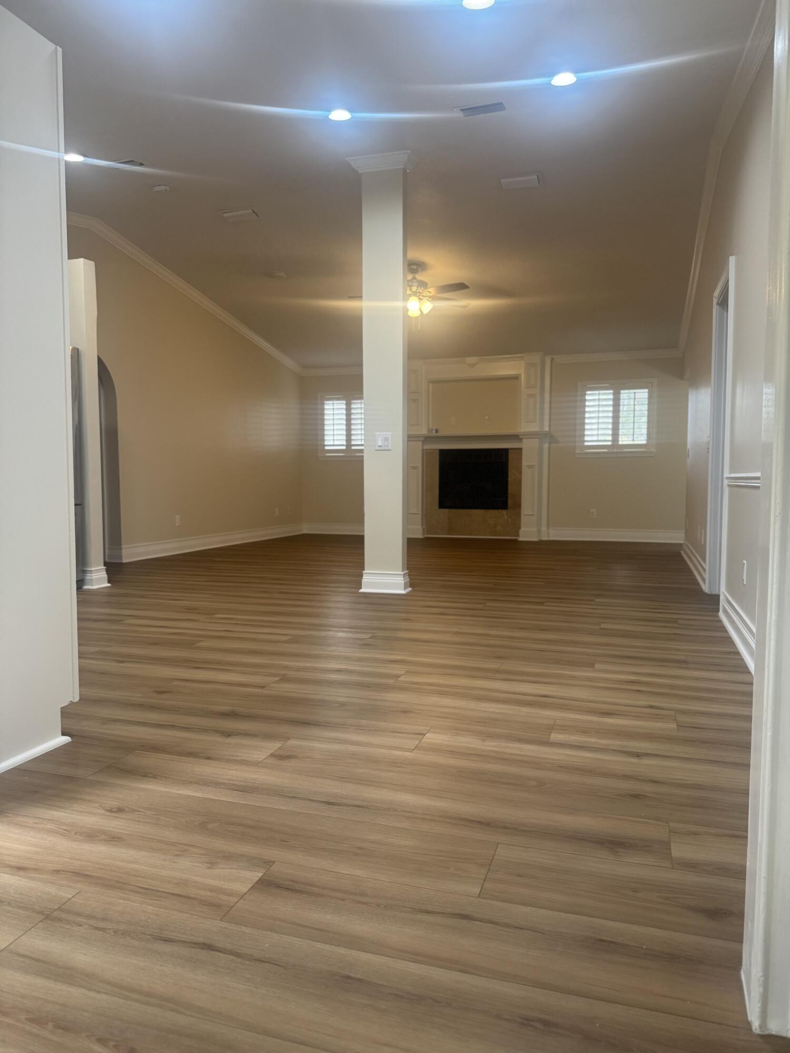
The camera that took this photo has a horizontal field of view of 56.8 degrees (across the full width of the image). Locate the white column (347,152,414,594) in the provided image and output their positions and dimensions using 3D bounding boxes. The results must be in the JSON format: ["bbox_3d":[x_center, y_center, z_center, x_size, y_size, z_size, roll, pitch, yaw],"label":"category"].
[{"bbox_3d":[-0.073,-1.076,5.395,0.480,3.130,0.280,1,4,19],"label":"white column"}]

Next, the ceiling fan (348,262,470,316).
[{"bbox_3d":[0.205,-2.449,7.589,1.340,0.520,1.340,1,4,19],"label":"ceiling fan"}]

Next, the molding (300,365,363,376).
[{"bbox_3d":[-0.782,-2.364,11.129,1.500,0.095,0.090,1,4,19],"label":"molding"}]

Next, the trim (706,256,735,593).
[{"bbox_3d":[2.178,-0.555,4.797,0.120,2.150,1.070,1,4,19],"label":"trim"}]

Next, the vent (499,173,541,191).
[{"bbox_3d":[1.032,-2.835,6.008,0.340,0.030,0.180,1,-6,19],"label":"vent"}]

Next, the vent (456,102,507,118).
[{"bbox_3d":[0.519,-2.471,4.343,0.300,0.030,0.190,1,15,19],"label":"vent"}]

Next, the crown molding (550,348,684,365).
[{"bbox_3d":[2.965,-2.283,9.820,1.680,0.095,0.090,1,4,19],"label":"crown molding"}]

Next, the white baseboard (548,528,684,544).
[{"bbox_3d":[2.991,0.128,9.994,1.750,0.145,0.025,1,4,19],"label":"white baseboard"}]

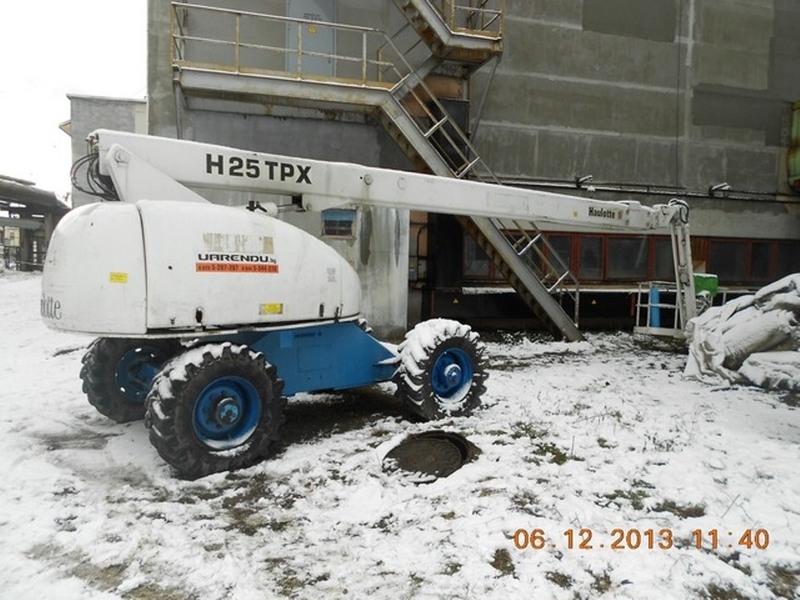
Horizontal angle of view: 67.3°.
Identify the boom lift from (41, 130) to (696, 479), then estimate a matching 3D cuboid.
[{"bbox_3d":[1.587,-0.160,8.321,11.363,2.707,2.424,-2,4,-37],"label":"boom lift"}]

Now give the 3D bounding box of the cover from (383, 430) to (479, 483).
[{"bbox_3d":[0.253,1.297,4.980,0.740,0.090,0.740,1,10,0],"label":"cover"}]

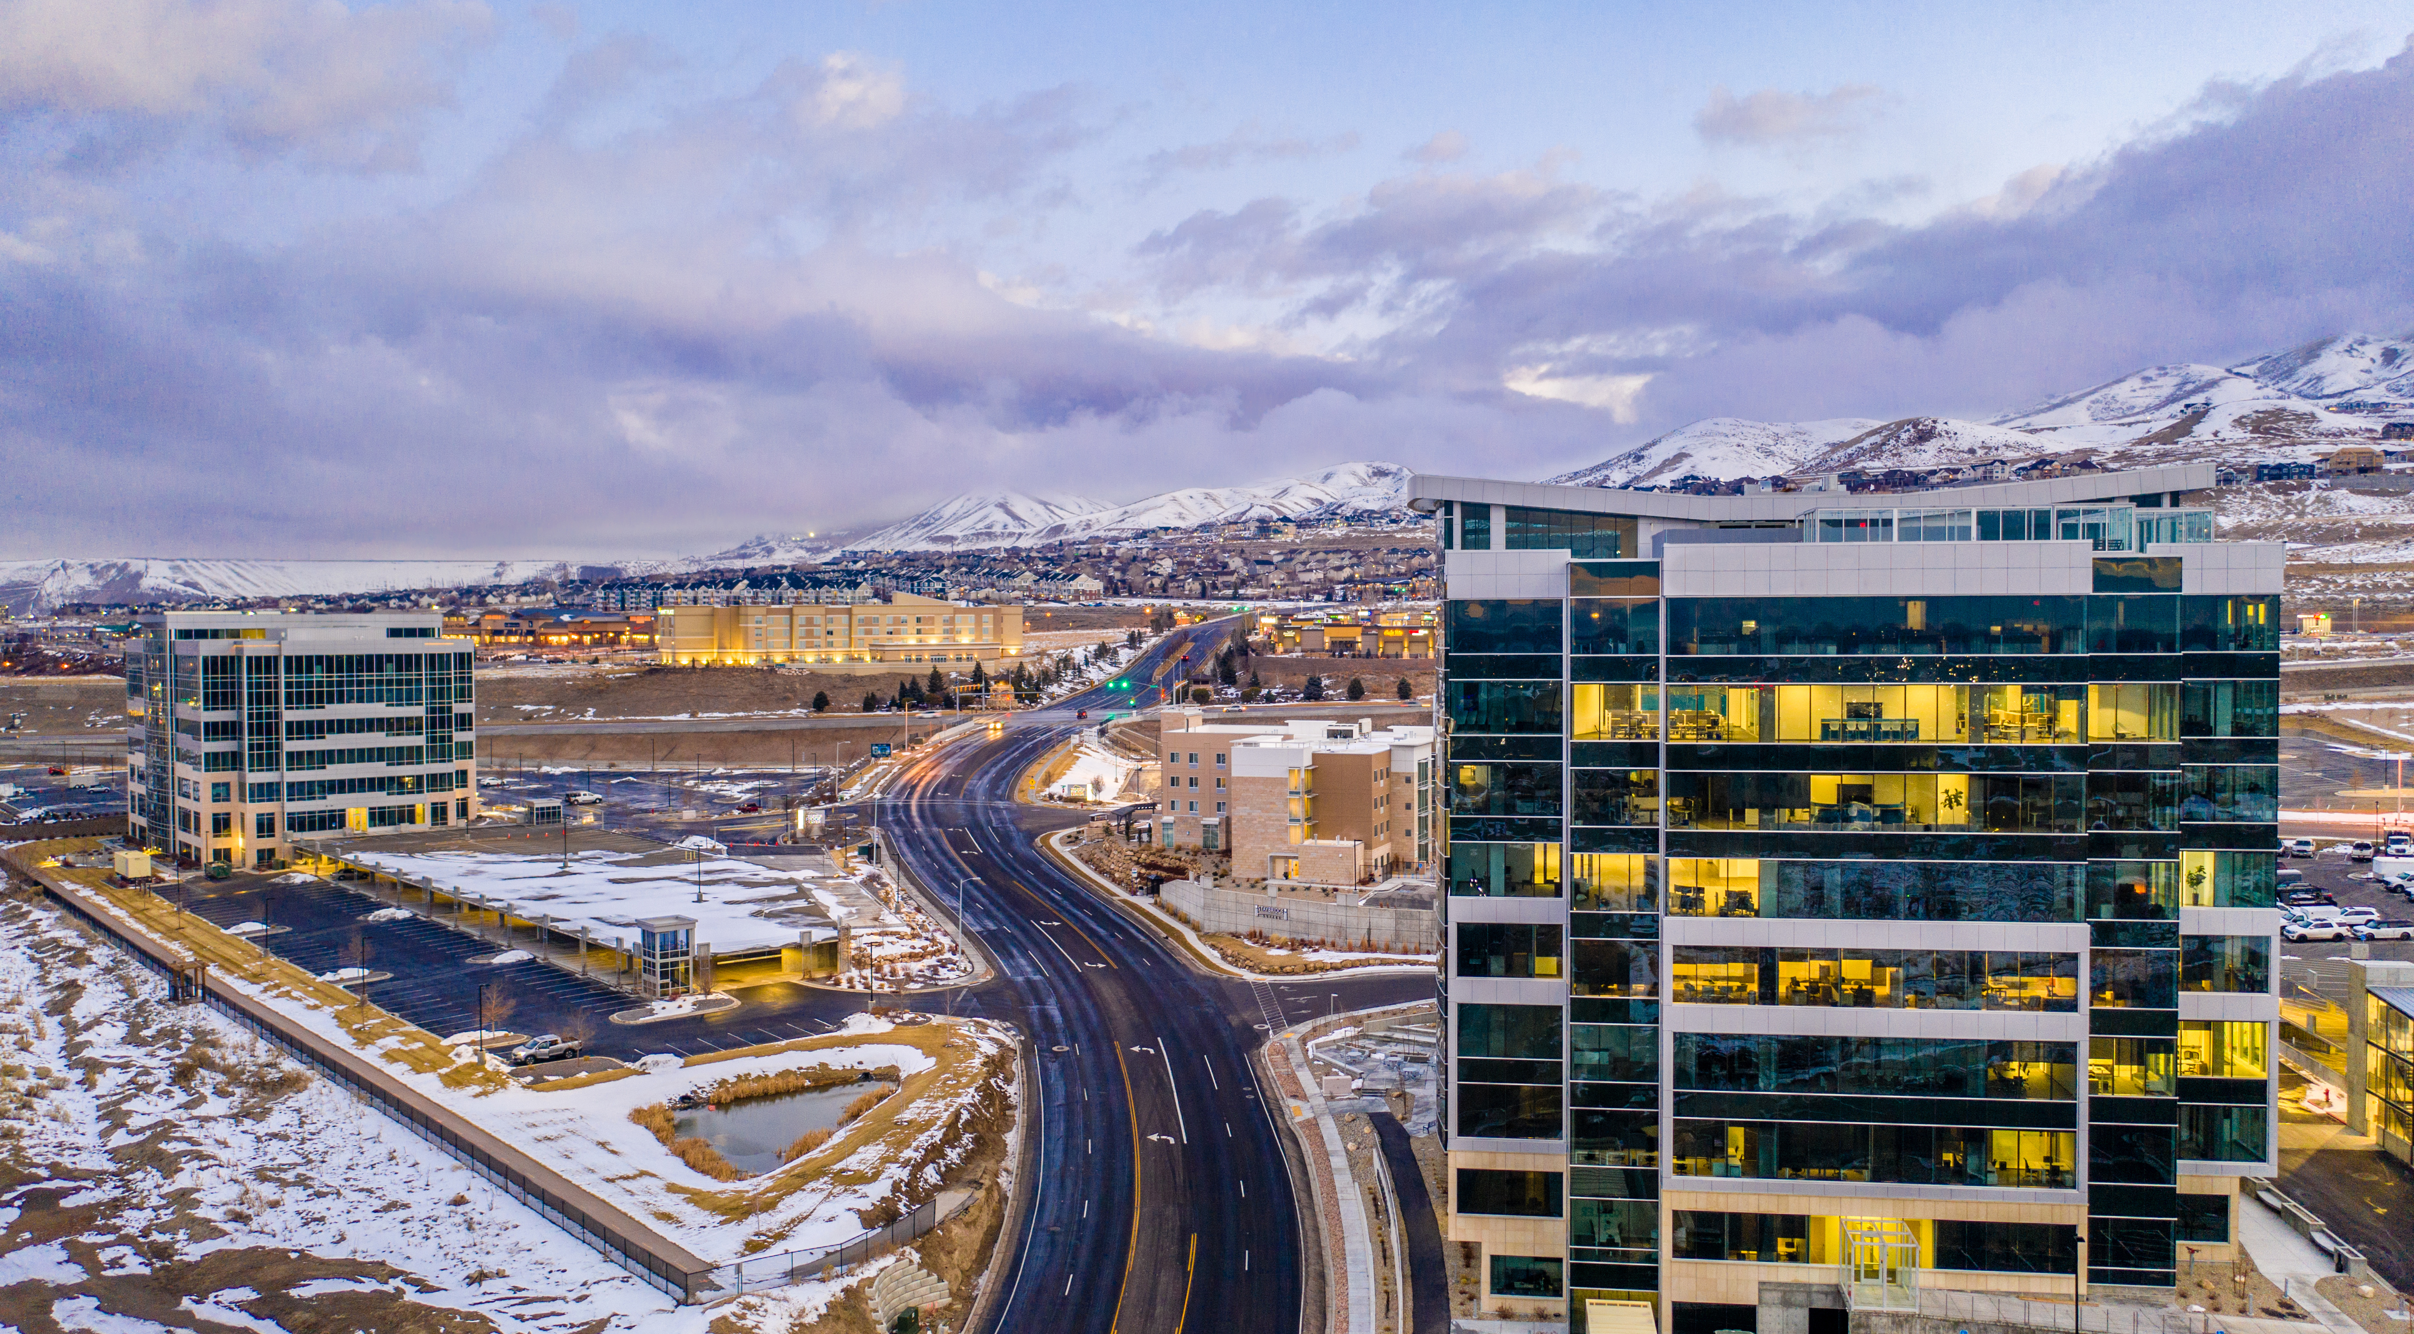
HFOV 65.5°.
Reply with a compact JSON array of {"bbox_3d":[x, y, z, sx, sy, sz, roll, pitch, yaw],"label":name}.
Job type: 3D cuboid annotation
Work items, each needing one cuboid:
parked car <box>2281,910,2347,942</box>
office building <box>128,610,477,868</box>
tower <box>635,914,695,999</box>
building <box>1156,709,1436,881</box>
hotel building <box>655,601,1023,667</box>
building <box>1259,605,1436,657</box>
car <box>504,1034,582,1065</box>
[{"bbox_3d":[92.377,21.840,156.296,4.940,1.750,1.950,0,1,3],"label":"parked car"},{"bbox_3d":[-139.583,9.763,289.197,37.545,36.650,56.807,-1,2,-40],"label":"office building"},{"bbox_3d":[-50.588,27.404,175.975,4.100,6.311,4.200,-1,2,-40],"label":"tower"},{"bbox_3d":[10.560,15.052,229.498,40.281,16.675,47.000,0,1,20],"label":"building"},{"bbox_3d":[-95.414,-8.709,494.917,94.918,15.644,24.000,0,1,0],"label":"hotel building"},{"bbox_3d":[39.756,-6.999,455.989,50.563,7.966,22.000,0,1,15],"label":"building"},{"bbox_3d":[-52.767,30.417,149.869,5.450,1.800,1.950,-1,2,-40],"label":"car"}]

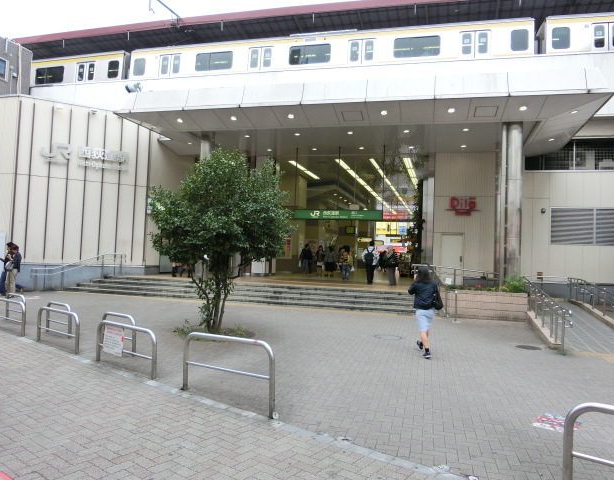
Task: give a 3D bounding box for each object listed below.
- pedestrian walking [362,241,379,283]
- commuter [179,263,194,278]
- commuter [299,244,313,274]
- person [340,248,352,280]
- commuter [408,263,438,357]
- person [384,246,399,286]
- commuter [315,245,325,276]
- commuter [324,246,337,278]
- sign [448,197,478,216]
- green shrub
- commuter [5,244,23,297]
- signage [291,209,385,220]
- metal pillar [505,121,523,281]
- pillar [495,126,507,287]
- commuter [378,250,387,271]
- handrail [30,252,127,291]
[{"bbox_3d":[2.534,0.898,18.379,0.620,1.740,0.420,2,-2,0],"label":"pedestrian walking"},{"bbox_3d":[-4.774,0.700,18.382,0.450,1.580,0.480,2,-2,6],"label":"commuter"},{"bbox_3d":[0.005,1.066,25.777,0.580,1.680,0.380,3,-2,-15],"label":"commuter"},{"bbox_3d":[1.799,1.076,21.008,0.520,1.500,0.400,2,-2,0],"label":"person"},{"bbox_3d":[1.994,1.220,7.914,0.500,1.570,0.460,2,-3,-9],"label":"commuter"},{"bbox_3d":[3.469,1.044,18.735,0.560,1.620,0.420,2,-2,-6],"label":"person"},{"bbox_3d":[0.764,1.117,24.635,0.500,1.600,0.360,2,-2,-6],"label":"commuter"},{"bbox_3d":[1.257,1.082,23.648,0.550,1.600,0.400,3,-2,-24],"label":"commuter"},{"bbox_3d":[6.040,-1.299,17.917,1.220,0.760,0.120,2,-2,13],"label":"sign"},{"bbox_3d":[6.367,1.363,14.000,0.700,0.580,0.620,1,-3,14],"label":"green shrub"},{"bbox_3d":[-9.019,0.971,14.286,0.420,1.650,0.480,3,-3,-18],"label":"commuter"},{"bbox_3d":[1.225,-0.967,17.808,3.520,0.400,0.180,2,-2,13],"label":"signage"},{"bbox_3d":[6.406,-0.855,14.106,0.460,5.250,0.460,2,-2,13],"label":"metal pillar"},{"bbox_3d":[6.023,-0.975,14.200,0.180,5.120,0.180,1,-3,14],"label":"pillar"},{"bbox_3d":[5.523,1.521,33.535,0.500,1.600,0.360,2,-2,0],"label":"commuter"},{"bbox_3d":[-8.909,1.234,18.071,3.330,1.460,0.100,4,-3,-30],"label":"handrail"}]

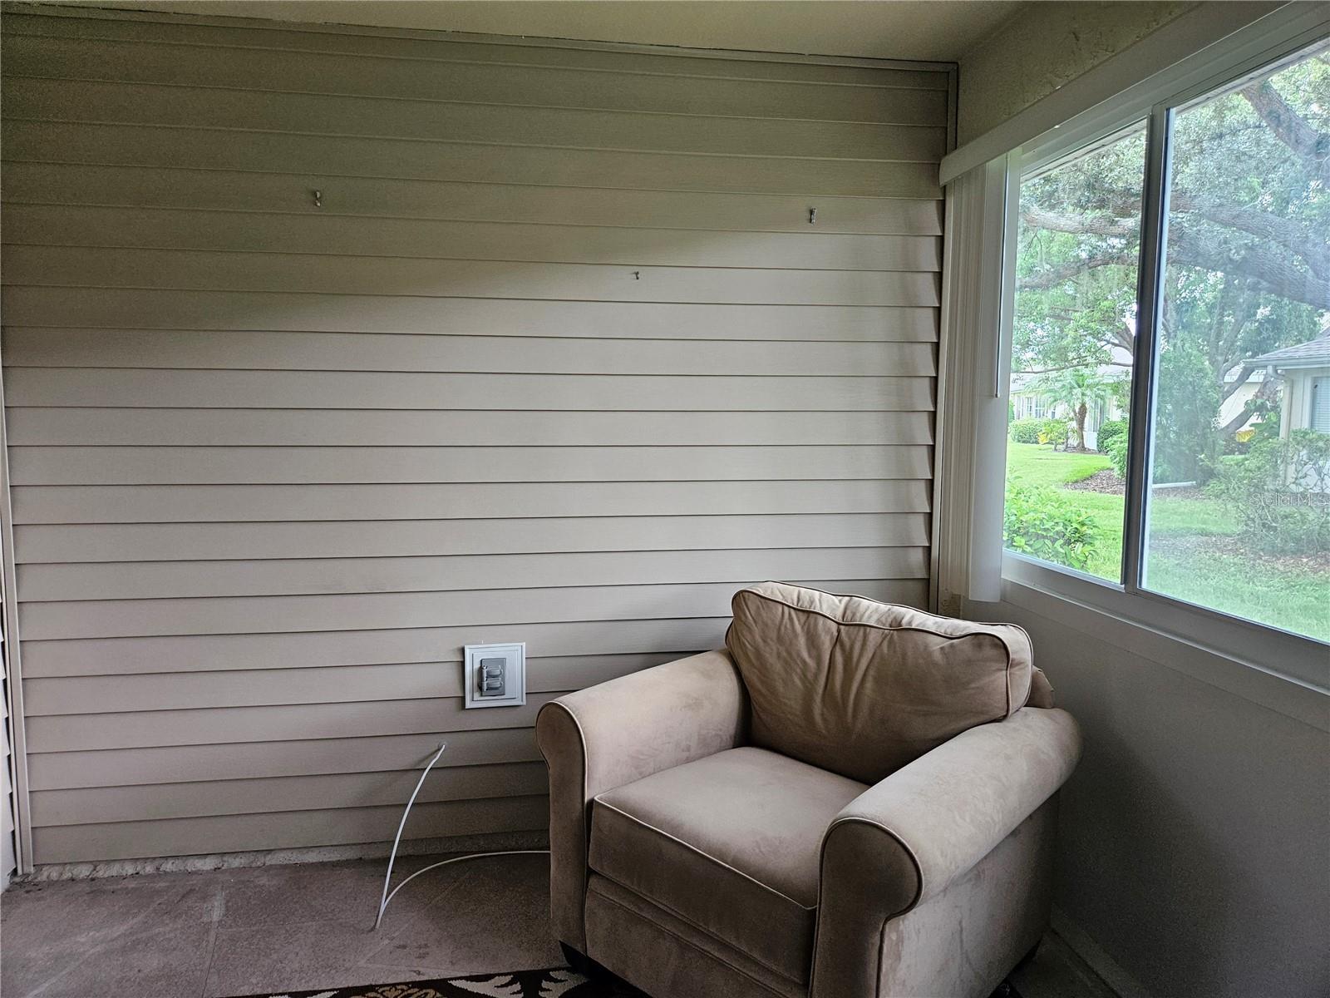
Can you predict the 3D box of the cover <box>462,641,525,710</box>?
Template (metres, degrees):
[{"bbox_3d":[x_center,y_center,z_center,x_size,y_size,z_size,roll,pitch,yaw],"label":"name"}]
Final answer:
[{"bbox_3d":[-0.528,0.552,2.758,0.184,0.193,0.043,-1,6,-8],"label":"cover"}]

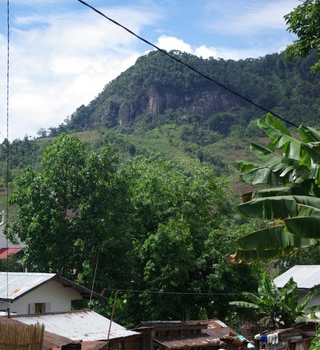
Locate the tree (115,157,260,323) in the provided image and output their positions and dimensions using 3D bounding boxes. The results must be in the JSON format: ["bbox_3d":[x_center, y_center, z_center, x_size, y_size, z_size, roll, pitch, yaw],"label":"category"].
[{"bbox_3d":[1.660,4.619,66.000,8.600,11.600,8.200,0,-9,0],"label":"tree"}]

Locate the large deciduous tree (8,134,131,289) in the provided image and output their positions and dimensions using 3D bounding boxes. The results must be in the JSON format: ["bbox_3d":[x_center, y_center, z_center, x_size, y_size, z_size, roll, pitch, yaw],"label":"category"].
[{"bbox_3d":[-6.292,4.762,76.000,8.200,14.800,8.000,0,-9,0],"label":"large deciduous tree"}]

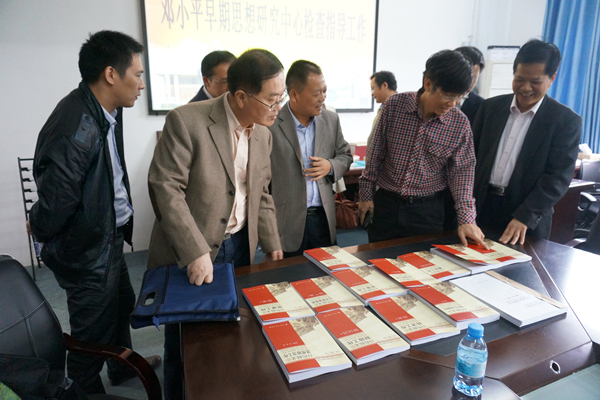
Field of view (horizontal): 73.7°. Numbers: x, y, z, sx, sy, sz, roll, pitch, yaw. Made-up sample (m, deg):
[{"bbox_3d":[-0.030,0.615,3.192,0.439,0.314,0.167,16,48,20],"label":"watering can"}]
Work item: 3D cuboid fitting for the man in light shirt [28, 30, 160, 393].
[{"bbox_3d":[-0.862,0.127,1.773,0.500,1.670,0.520,-2,13,-12],"label":"man in light shirt"}]

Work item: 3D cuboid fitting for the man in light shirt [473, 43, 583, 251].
[{"bbox_3d":[1.114,0.074,2.134,0.550,1.670,0.500,8,14,29],"label":"man in light shirt"}]

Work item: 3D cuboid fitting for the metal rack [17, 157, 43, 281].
[{"bbox_3d":[-1.912,0.102,3.308,0.560,1.020,0.360,-5,14,-24],"label":"metal rack"}]

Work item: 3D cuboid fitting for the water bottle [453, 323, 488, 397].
[{"bbox_3d":[0.387,0.349,0.894,0.061,0.153,0.061,1,13,0],"label":"water bottle"}]

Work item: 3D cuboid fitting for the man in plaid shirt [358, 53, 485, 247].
[{"bbox_3d":[0.604,0.111,2.052,0.560,1.620,0.520,3,13,12],"label":"man in plaid shirt"}]

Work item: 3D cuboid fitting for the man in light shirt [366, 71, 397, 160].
[{"bbox_3d":[0.682,-0.153,3.120,0.340,1.670,0.480,-3,13,-17],"label":"man in light shirt"}]

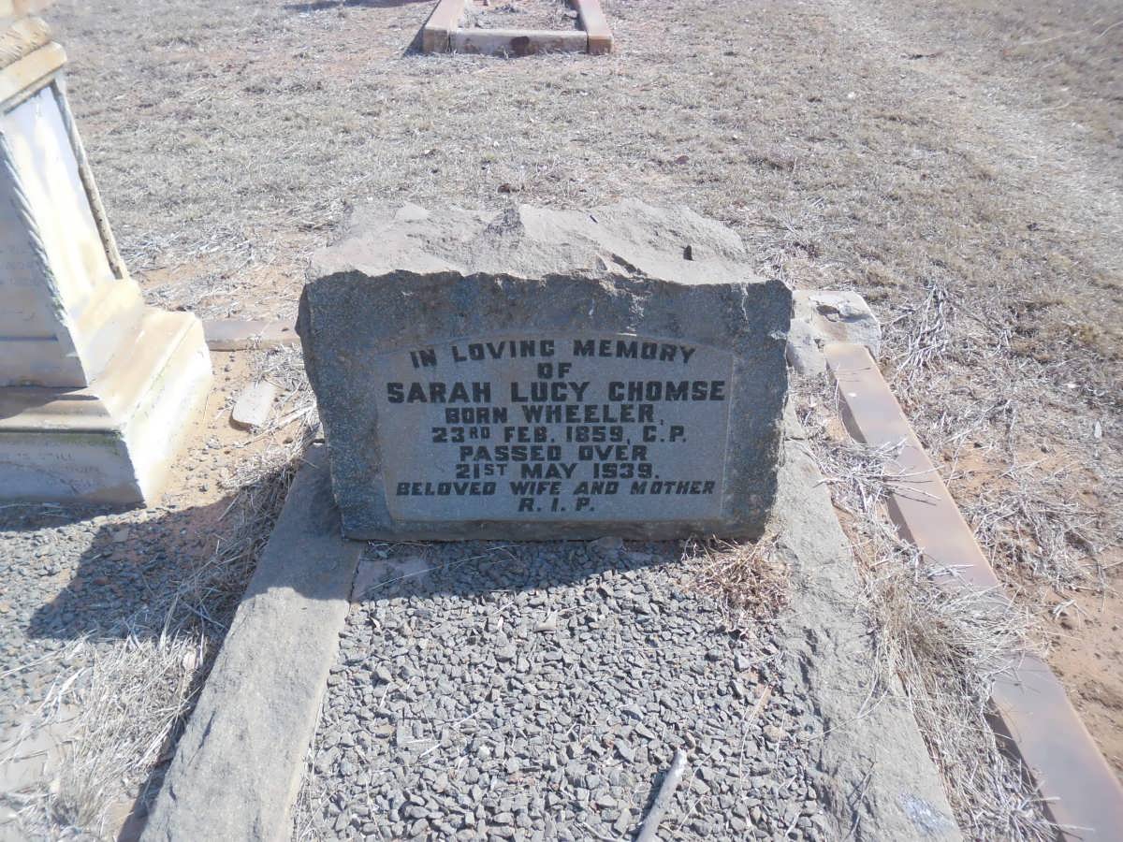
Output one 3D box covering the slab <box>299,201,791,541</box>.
[{"bbox_3d":[-0.012,-0.100,1.736,0.840,0.558,0.383,0,33,1],"label":"slab"}]

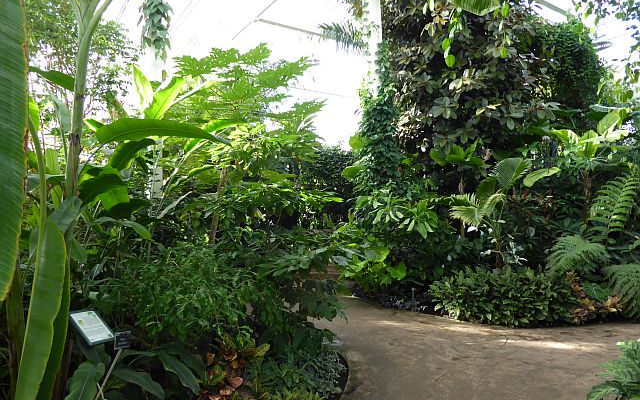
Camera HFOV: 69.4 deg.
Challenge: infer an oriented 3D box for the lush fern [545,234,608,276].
[{"bbox_3d":[3.691,0.793,6.600,0.920,0.600,0.750,-2,-2,21],"label":"lush fern"}]

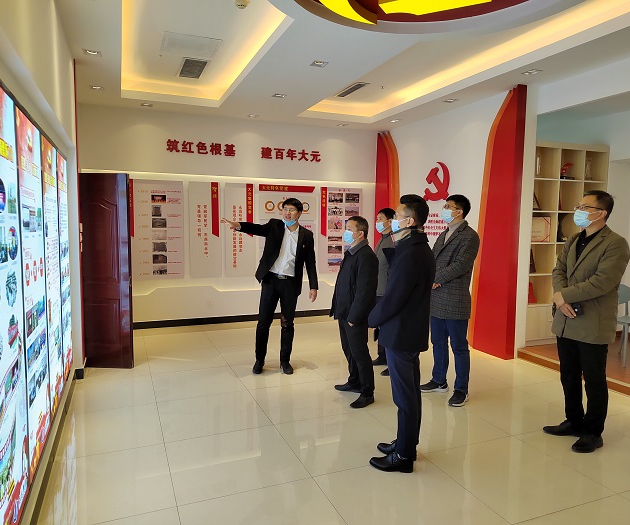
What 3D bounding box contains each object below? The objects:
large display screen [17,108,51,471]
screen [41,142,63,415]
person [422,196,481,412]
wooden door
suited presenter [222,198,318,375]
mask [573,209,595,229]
[{"bbox_3d":[-1.543,0.144,2.551,0.060,1.820,0.730,-1,5,-22],"label":"large display screen"},{"bbox_3d":[-1.833,0.074,3.251,0.060,1.820,0.730,-1,5,-22],"label":"screen"},{"bbox_3d":[1.200,0.315,4.130,0.420,1.800,0.510,-2,5,-28],"label":"person"},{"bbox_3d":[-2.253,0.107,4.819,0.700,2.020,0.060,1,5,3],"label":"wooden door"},{"bbox_3d":[-0.460,0.250,4.750,0.950,1.780,0.520,1,5,0],"label":"suited presenter"},{"bbox_3d":[1.873,-0.300,3.250,0.090,0.125,0.135,0,5,-13],"label":"mask"}]

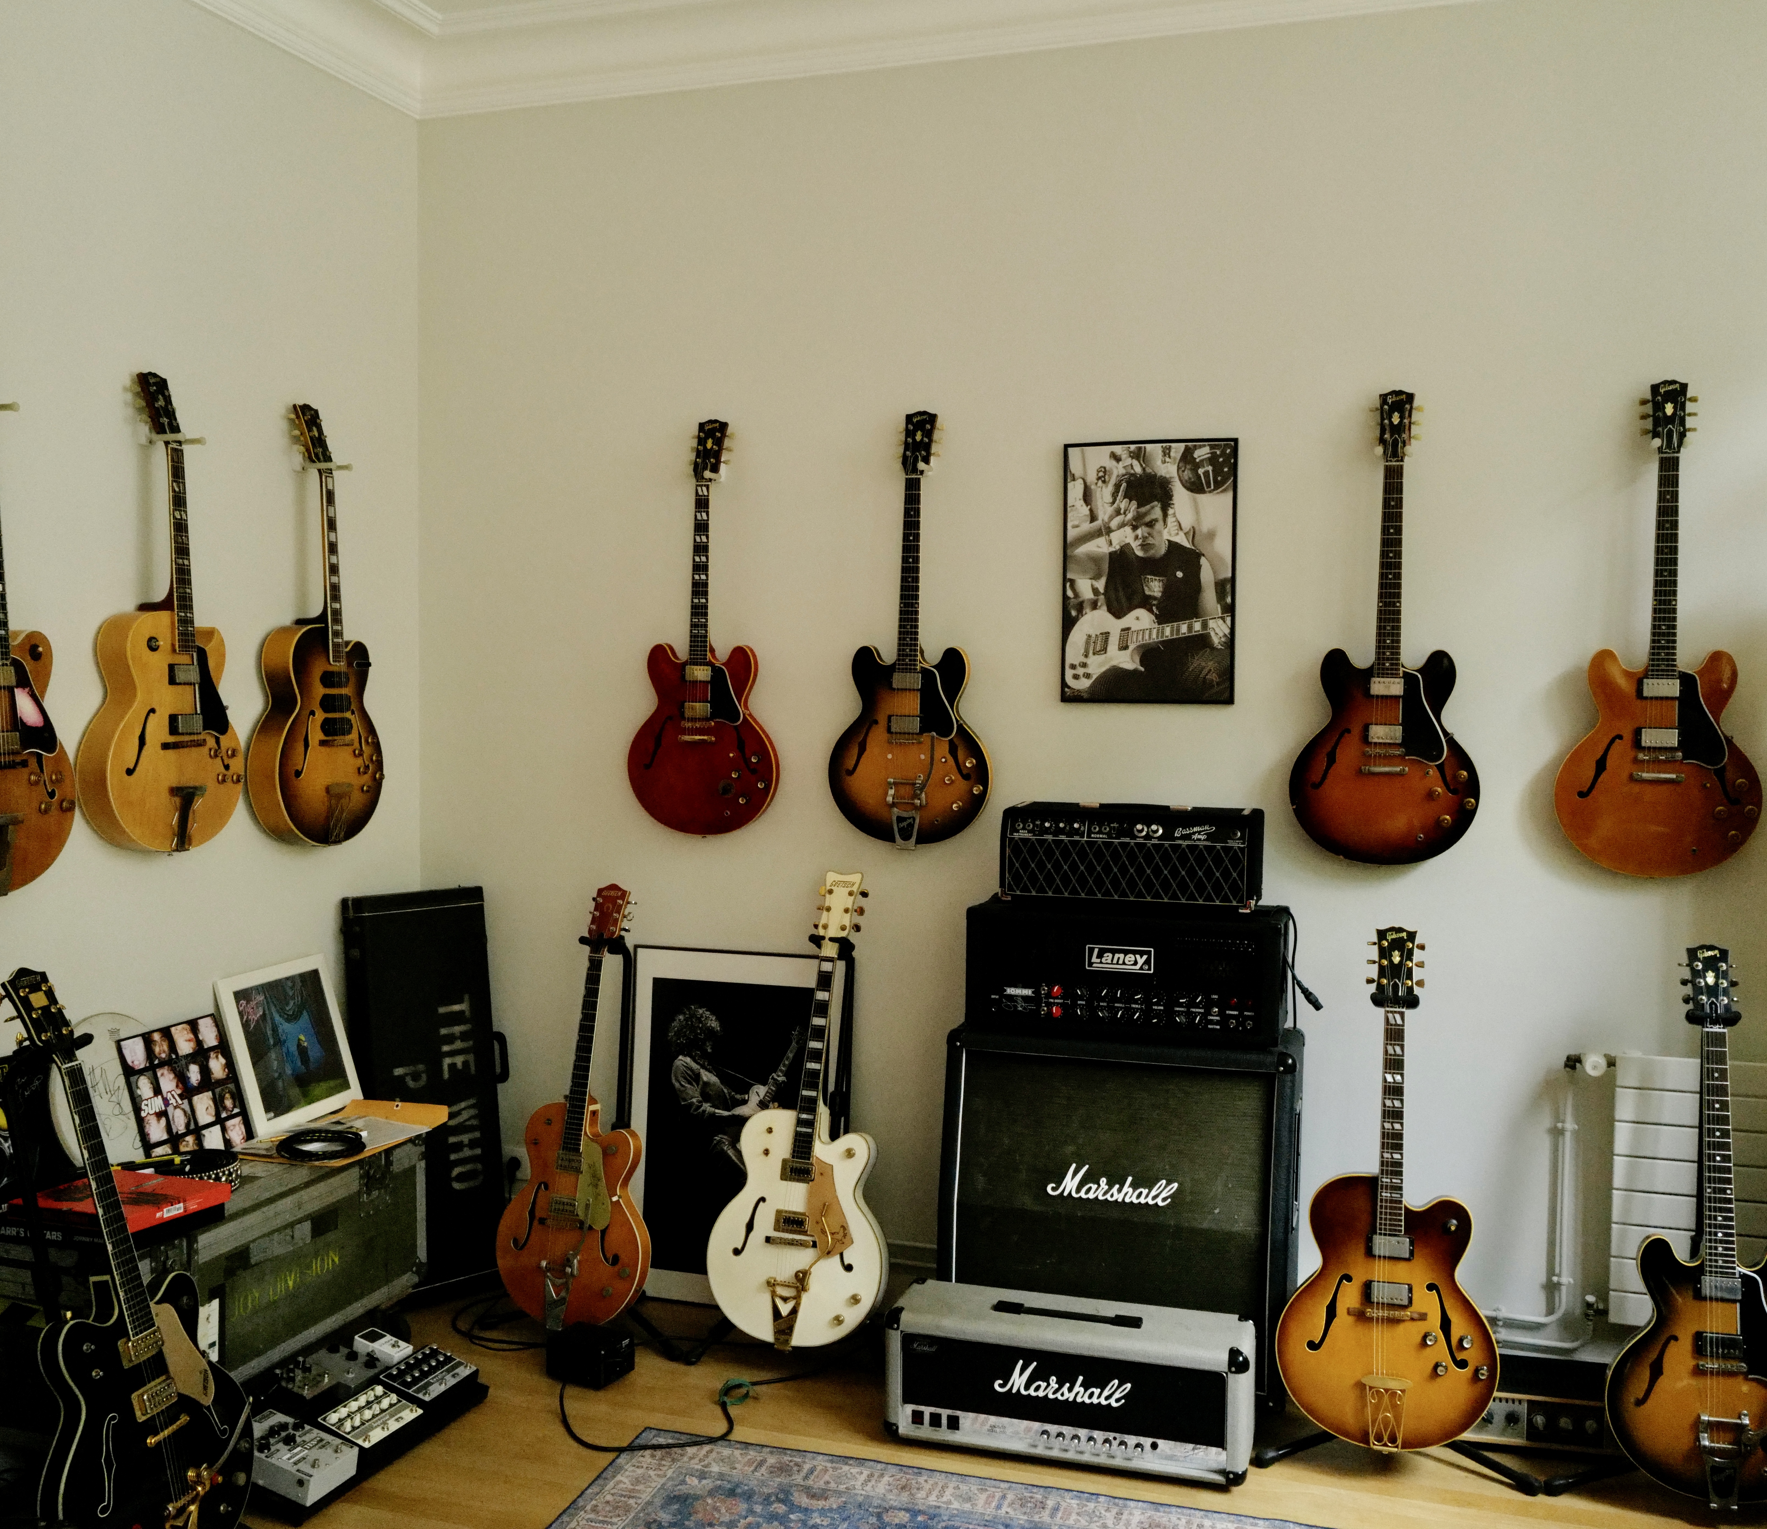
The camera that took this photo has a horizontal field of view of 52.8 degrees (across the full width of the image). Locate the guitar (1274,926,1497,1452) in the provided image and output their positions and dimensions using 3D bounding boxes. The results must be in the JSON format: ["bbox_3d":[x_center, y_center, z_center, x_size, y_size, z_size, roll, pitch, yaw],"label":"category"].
[{"bbox_3d":[1.026,0.849,3.599,0.426,1.041,0.110,1,-7,18],"label":"guitar"}]

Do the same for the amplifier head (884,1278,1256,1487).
[{"bbox_3d":[0.397,1.298,3.780,0.750,0.297,0.215,1,3,17],"label":"amplifier head"}]

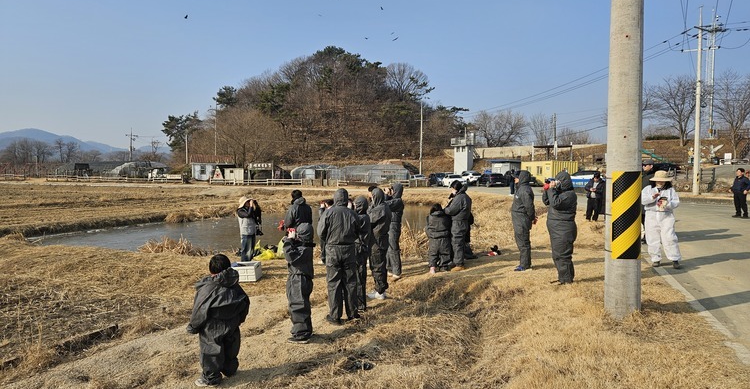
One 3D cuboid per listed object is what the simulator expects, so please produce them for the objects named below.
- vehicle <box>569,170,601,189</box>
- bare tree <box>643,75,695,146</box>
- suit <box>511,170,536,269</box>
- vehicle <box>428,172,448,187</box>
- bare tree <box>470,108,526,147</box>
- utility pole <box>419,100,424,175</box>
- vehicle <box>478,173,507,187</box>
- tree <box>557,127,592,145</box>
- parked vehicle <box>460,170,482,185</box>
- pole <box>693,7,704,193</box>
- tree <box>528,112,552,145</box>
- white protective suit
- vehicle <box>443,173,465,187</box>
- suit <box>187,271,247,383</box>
[{"bbox_3d":[21.854,-1.617,52.000,4.600,1.650,1.850,1,3,17],"label":"vehicle"},{"bbox_3d":[32.443,-8.991,54.000,5.800,7.300,5.500,0,3,0],"label":"bare tree"},{"bbox_3d":[2.502,0.418,8.400,0.440,1.660,0.520,0,3,3],"label":"suit"},{"bbox_3d":[7.795,-1.745,58.000,1.870,1.650,4.600,-1,3,-17],"label":"vehicle"},{"bbox_3d":[21.890,-11.474,88.000,9.800,7.300,9.000,0,3,0],"label":"bare tree"},{"bbox_3d":[6.530,-7.442,70.000,0.350,11.200,0.350,0,3,0],"label":"utility pole"},{"bbox_3d":[12.850,-1.630,55.800,1.860,1.520,4.600,0,3,-10],"label":"vehicle"},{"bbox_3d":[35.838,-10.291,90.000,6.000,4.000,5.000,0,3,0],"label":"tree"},{"bbox_3d":[11.300,-1.950,61.000,1.830,1.650,4.400,-1,3,-18],"label":"parked vehicle"},{"bbox_3d":[20.461,-5.877,31.500,0.450,11.800,0.450,0,3,0],"label":"pole"},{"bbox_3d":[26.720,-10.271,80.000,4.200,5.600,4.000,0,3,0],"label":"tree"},{"bbox_3d":[4.733,0.480,8.250,0.640,1.320,0.420,1,3,25],"label":"white protective suit"},{"bbox_3d":[8.907,-1.514,55.500,1.830,1.460,4.600,-1,3,-7],"label":"vehicle"},{"bbox_3d":[-1.402,1.160,4.450,0.520,1.040,0.400,-3,4,-42],"label":"suit"}]

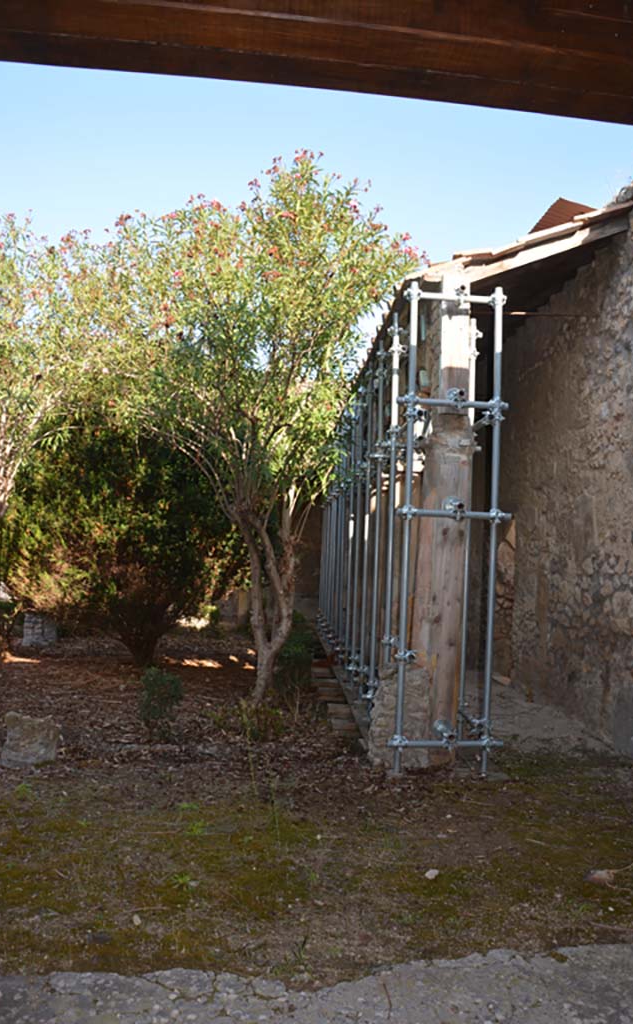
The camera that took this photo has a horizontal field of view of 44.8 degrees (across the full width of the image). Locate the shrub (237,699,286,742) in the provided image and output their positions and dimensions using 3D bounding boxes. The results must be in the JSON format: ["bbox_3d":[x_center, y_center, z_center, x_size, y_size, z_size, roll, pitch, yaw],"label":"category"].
[{"bbox_3d":[-0.459,1.728,6.496,0.380,0.330,0.360,2,-2,-3],"label":"shrub"}]

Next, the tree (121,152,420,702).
[{"bbox_3d":[-0.451,-0.788,7.738,2.900,5.450,2.800,2,-2,-3],"label":"tree"}]

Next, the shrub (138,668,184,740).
[{"bbox_3d":[-1.269,1.572,6.307,0.350,0.570,0.340,2,-2,-3],"label":"shrub"}]

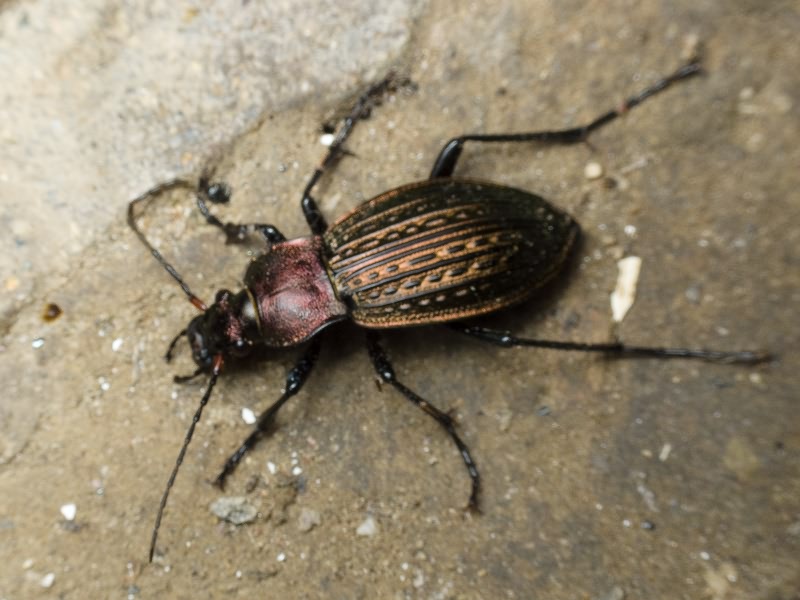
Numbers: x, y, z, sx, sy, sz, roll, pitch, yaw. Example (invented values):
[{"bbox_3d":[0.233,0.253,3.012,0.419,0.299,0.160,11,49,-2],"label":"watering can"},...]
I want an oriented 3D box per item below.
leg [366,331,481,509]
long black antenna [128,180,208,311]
[{"bbox_3d":[0.002,0.007,0.086,0.003,0.004,0.013,-35,74,-18],"label":"leg"},{"bbox_3d":[-0.015,-0.003,0.089,0.005,0.002,0.010,-4,66,-7],"label":"long black antenna"}]

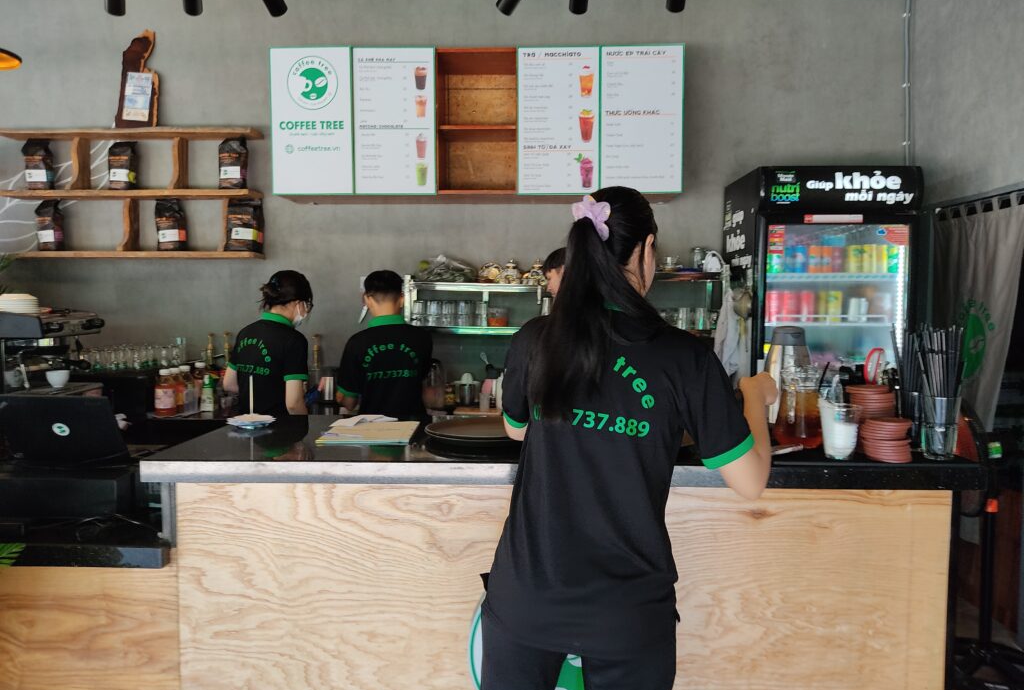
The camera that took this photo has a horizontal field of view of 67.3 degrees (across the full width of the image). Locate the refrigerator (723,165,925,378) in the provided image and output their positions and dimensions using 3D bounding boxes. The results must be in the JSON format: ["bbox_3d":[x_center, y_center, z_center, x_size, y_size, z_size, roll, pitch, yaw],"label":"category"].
[{"bbox_3d":[1.330,0.255,3.420,0.665,1.980,0.560,0,3,0],"label":"refrigerator"}]

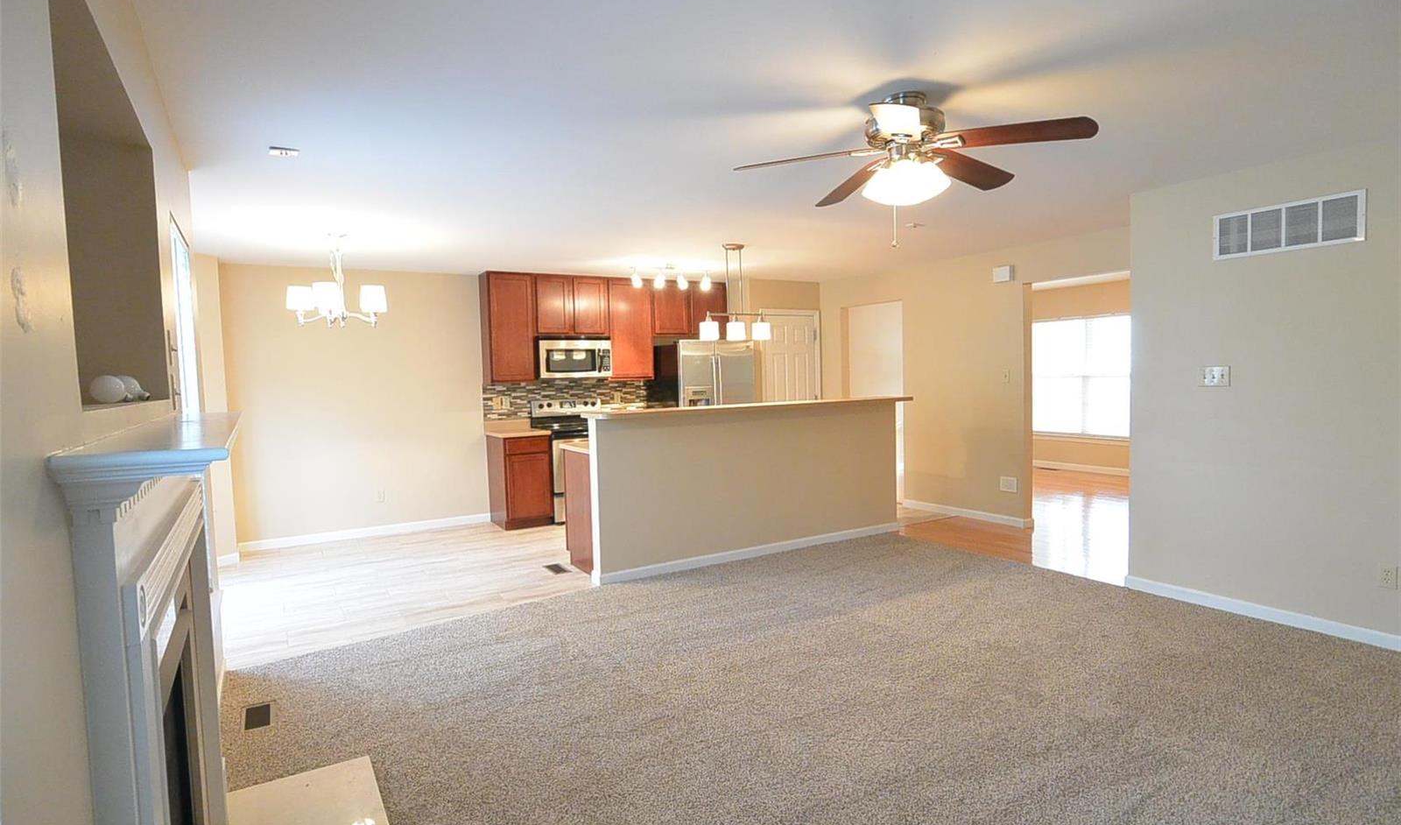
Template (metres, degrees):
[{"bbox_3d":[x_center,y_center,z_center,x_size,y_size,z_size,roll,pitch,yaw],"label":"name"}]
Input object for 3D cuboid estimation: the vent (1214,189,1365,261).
[{"bbox_3d":[3.054,-0.965,3.666,0.020,0.250,0.645,-3,4,-31],"label":"vent"}]

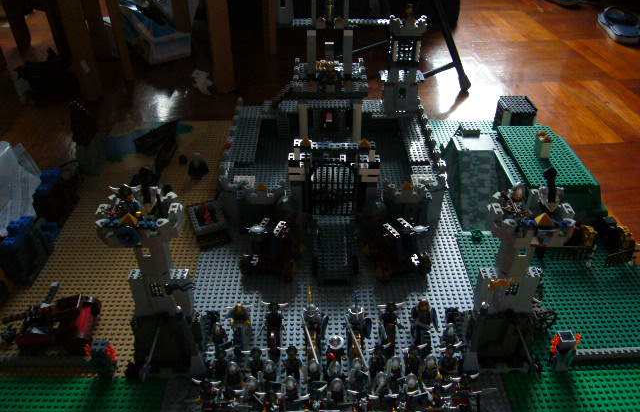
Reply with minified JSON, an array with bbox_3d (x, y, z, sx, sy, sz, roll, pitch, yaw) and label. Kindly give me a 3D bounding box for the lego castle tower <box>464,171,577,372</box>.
[{"bbox_3d":[0.211,0.082,0.563,0.093,0.212,0.078,-1,35,0],"label":"lego castle tower"}]

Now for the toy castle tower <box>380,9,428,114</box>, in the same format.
[{"bbox_3d":[0.149,-0.261,0.934,0.072,0.186,0.064,-1,35,0],"label":"toy castle tower"}]

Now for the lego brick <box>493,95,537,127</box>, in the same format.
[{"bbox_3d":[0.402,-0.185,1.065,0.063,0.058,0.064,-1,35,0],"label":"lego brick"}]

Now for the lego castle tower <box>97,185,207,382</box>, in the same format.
[{"bbox_3d":[-0.178,0.088,0.565,0.092,0.208,0.078,-1,35,0],"label":"lego castle tower"}]

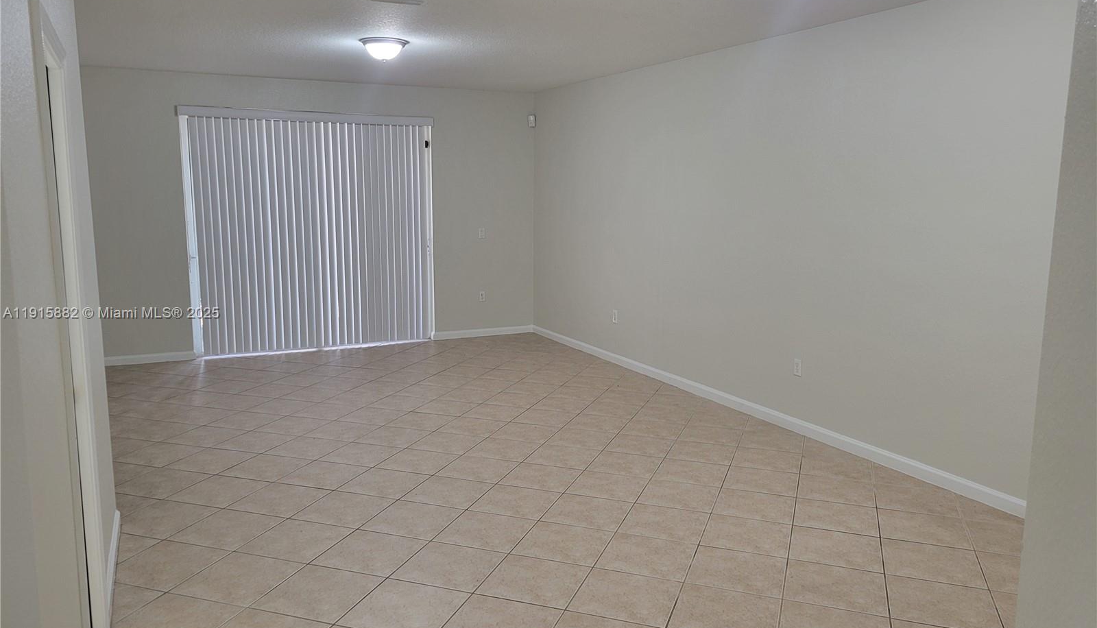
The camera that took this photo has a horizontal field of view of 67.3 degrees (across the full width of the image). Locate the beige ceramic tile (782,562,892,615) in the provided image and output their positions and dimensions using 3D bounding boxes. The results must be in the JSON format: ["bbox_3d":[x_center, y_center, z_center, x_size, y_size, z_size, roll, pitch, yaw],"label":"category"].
[{"bbox_3d":[1.231,1.173,3.563,0.395,0.010,0.395,3,9,19],"label":"beige ceramic tile"}]

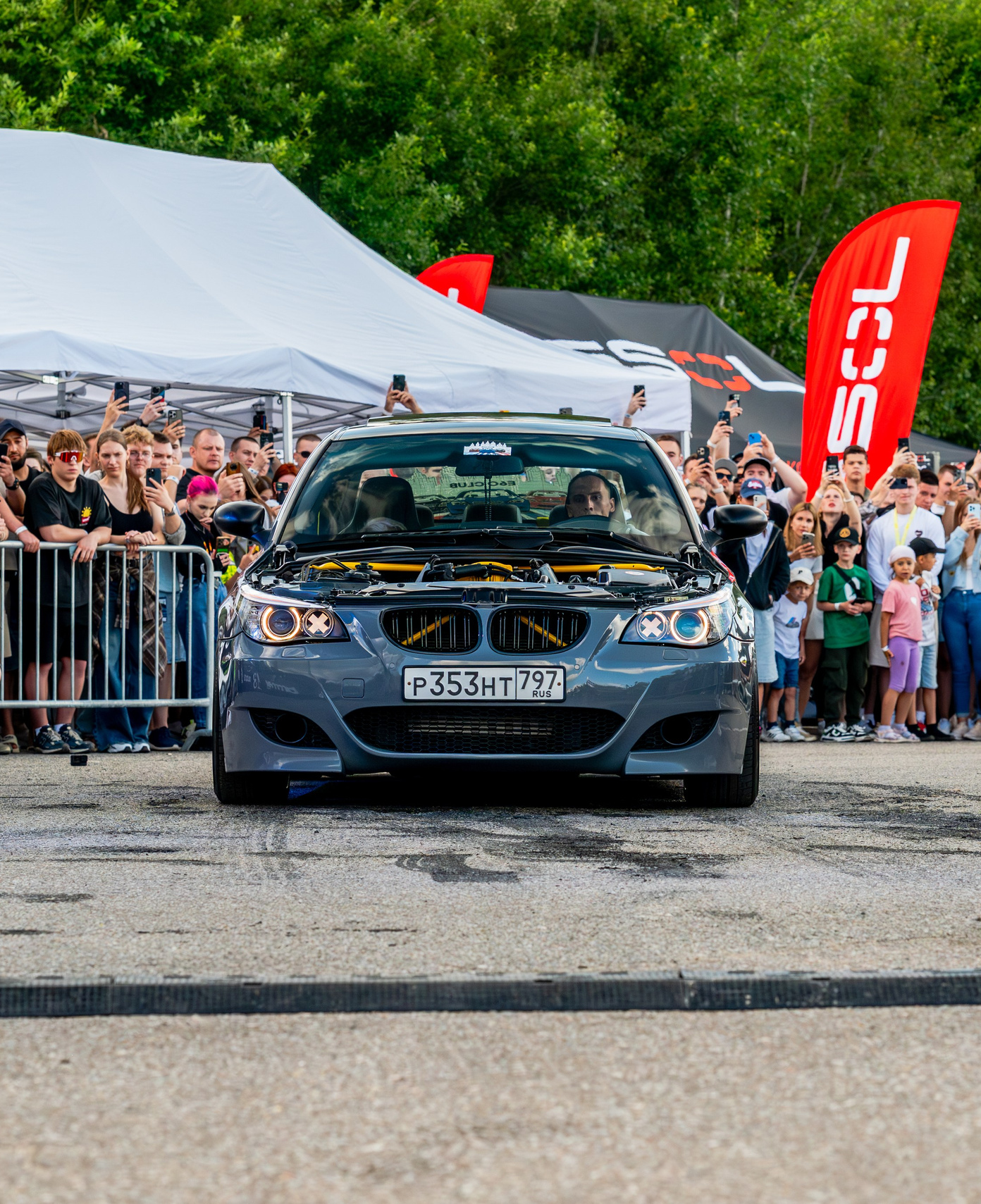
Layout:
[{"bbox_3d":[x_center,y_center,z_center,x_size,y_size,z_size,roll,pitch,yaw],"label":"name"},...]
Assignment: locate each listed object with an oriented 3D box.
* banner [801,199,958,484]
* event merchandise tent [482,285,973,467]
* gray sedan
[{"bbox_3d":[2.830,-1.030,31.000,1.150,3.790,0.150,0,-1,-6],"label":"banner"},{"bbox_3d":[0.730,-0.980,39.500,3.900,3.800,7.700,0,-1,44],"label":"event merchandise tent"},{"bbox_3d":[0.010,-0.008,16.330,1.880,1.450,4.850,0,-1,1],"label":"gray sedan"}]

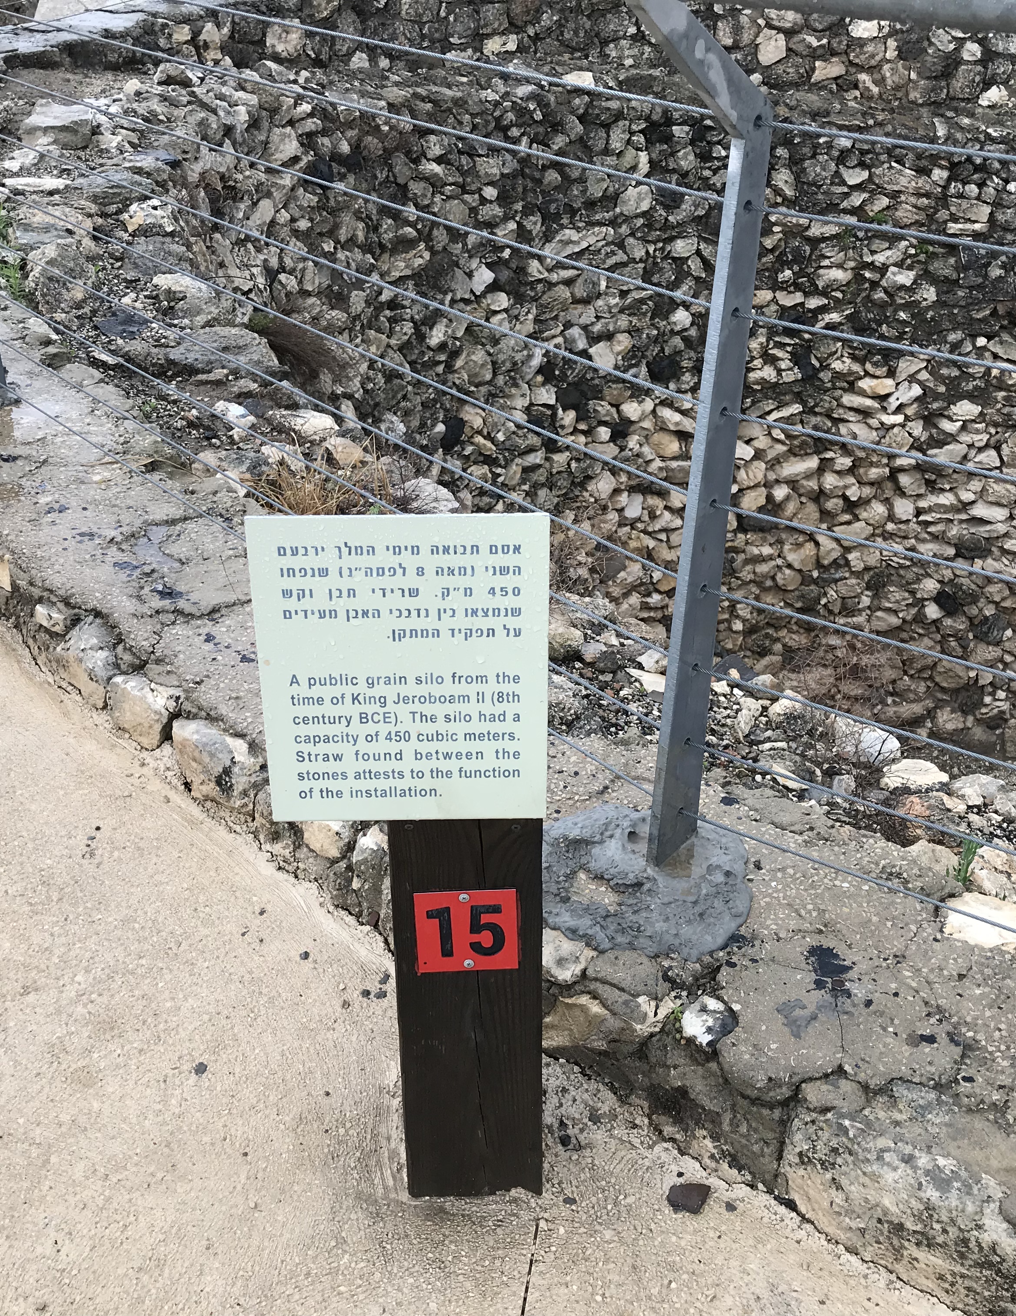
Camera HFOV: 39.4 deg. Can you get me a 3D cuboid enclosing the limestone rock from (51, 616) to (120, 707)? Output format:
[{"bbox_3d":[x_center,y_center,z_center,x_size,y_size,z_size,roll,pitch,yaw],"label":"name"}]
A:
[{"bbox_3d":[-0.679,0.005,2.280,0.080,0.100,0.130,-27,42,-36],"label":"limestone rock"}]

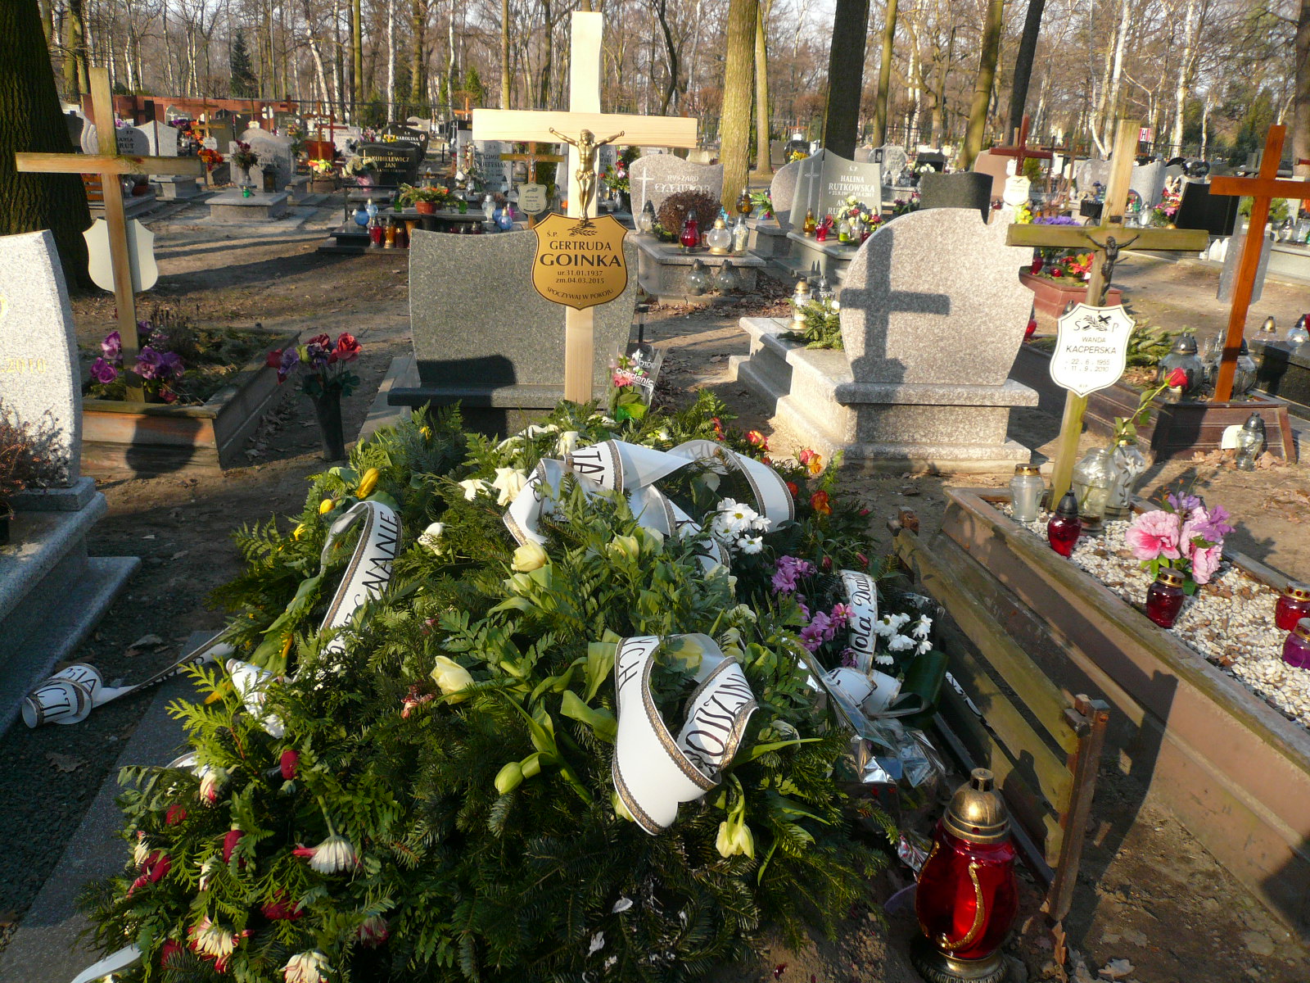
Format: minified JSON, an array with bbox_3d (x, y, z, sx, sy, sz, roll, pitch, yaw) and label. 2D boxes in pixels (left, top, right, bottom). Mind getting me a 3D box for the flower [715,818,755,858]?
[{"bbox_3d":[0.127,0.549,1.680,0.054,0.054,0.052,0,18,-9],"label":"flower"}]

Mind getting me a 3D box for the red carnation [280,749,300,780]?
[{"bbox_3d":[-0.679,0.506,1.970,0.038,0.052,0.038,-5,20,-20],"label":"red carnation"}]

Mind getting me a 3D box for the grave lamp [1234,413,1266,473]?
[{"bbox_3d":[3.098,-0.262,5.500,0.125,0.305,0.125,0,19,-8],"label":"grave lamp"}]

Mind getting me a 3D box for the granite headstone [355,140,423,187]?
[{"bbox_3d":[-4.420,-5.383,17.500,1.050,0.800,0.200,0,18,-9],"label":"granite headstone"}]

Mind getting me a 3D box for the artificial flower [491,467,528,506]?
[{"bbox_3d":[-0.387,-0.012,2.830,0.092,0.092,0.085,5,19,7],"label":"artificial flower"}]

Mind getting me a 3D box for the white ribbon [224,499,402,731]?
[{"bbox_3d":[-0.752,0.251,2.330,0.320,0.310,0.420,-5,20,-18],"label":"white ribbon"}]

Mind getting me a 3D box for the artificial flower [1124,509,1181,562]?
[{"bbox_3d":[1.446,0.127,3.080,0.150,0.130,0.090,9,20,19],"label":"artificial flower"}]

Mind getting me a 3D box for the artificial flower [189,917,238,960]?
[{"bbox_3d":[-0.762,0.772,1.830,0.078,0.066,0.070,-3,19,-17],"label":"artificial flower"}]

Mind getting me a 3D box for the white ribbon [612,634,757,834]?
[{"bbox_3d":[0.050,0.411,1.820,0.225,0.250,0.200,3,19,2],"label":"white ribbon"}]

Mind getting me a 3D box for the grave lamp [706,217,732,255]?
[{"bbox_3d":[0.596,-2.364,9.800,0.230,0.330,0.230,0,19,-8],"label":"grave lamp"}]

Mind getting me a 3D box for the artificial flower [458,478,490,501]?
[{"bbox_3d":[-0.459,-0.005,2.690,0.078,0.047,0.060,-2,19,-10],"label":"artificial flower"}]

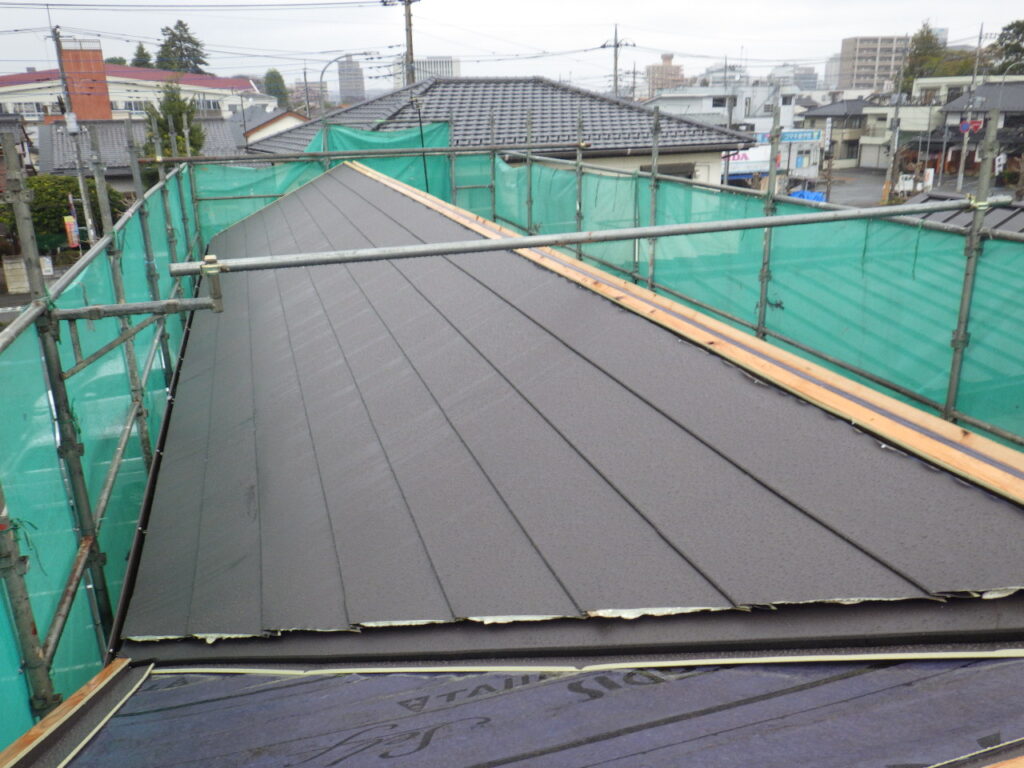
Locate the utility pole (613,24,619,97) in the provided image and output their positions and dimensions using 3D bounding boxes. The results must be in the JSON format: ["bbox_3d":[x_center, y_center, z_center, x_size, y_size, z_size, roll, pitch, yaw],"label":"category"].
[{"bbox_3d":[8.516,-23.040,68.951,0.320,12.690,0.320,-1,18,0],"label":"utility pole"}]

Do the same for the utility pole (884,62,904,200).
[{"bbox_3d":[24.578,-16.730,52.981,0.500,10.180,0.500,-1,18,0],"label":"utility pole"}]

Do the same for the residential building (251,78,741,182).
[{"bbox_3d":[-0.527,-3.870,22.126,10.857,8.243,8.092,-10,21,-25],"label":"residential building"}]

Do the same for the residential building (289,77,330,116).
[{"bbox_3d":[-117.496,-165.118,490.137,19.000,26.680,13.000,-5,18,-12],"label":"residential building"}]

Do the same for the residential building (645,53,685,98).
[{"bbox_3d":[90.341,-174.291,492.675,21.000,38.440,15.000,5,19,18],"label":"residential building"}]

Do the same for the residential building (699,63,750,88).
[{"bbox_3d":[55.249,-74.379,217.842,13.000,17.940,11.000,4,18,13],"label":"residential building"}]

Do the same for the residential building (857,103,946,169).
[{"bbox_3d":[43.456,-27.601,92.349,7.000,6.452,8.500,-16,24,-38],"label":"residential building"}]

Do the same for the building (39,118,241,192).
[{"bbox_3d":[-23.820,-13.574,54.330,11.300,7.129,9.000,-10,20,-24],"label":"building"}]

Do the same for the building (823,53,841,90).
[{"bbox_3d":[148.492,-136.285,377.369,12.500,25.898,12.500,-1,19,0],"label":"building"}]

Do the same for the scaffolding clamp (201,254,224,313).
[{"bbox_3d":[-1.124,-0.377,3.120,0.075,0.205,0.075,-6,19,-15],"label":"scaffolding clamp"}]

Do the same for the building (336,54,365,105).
[{"bbox_3d":[-133.920,-245.949,696.708,23.000,53.850,18.000,-4,18,-10],"label":"building"}]

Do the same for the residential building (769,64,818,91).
[{"bbox_3d":[84.512,-85.750,246.149,14.500,16.701,11.000,-1,19,0],"label":"residential building"}]

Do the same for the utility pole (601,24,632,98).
[{"bbox_3d":[8.516,-23.040,68.951,2.400,12.690,0.500,-1,18,0],"label":"utility pole"}]

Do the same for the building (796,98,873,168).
[{"bbox_3d":[36.534,-27.832,92.216,7.500,7.284,6.800,-11,21,-26],"label":"building"}]

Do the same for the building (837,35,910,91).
[{"bbox_3d":[127.538,-106.654,295.348,21.000,30.280,12.000,-2,18,-4],"label":"building"}]

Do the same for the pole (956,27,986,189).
[{"bbox_3d":[33.318,-19.819,60.073,0.450,11.530,0.450,-1,18,0],"label":"pole"}]

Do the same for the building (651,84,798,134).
[{"bbox_3d":[19.343,-22.739,75.857,11.500,8.836,8.000,-9,20,-21],"label":"building"}]

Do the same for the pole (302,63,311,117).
[{"bbox_3d":[-21.019,-26.642,85.830,0.350,11.673,0.350,-1,19,0],"label":"pole"}]

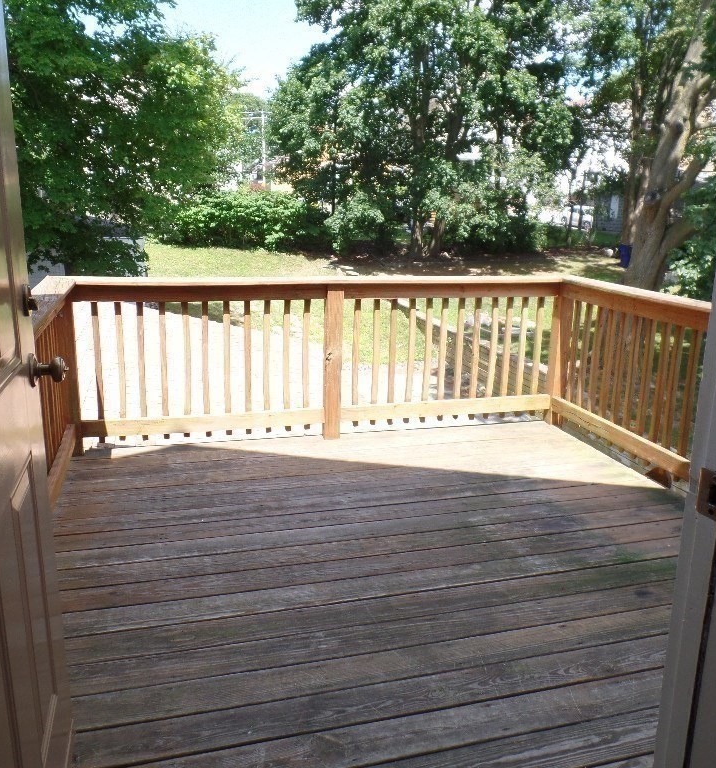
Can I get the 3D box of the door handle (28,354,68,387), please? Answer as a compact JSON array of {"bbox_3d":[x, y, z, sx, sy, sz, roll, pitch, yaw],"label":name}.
[{"bbox_3d":[-0.623,-0.029,1.377,0.067,0.067,0.067,-3,14,-17],"label":"door handle"}]

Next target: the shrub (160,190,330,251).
[{"bbox_3d":[-4.960,-7.231,30.000,7.000,2.450,2.800,2,13,3],"label":"shrub"}]

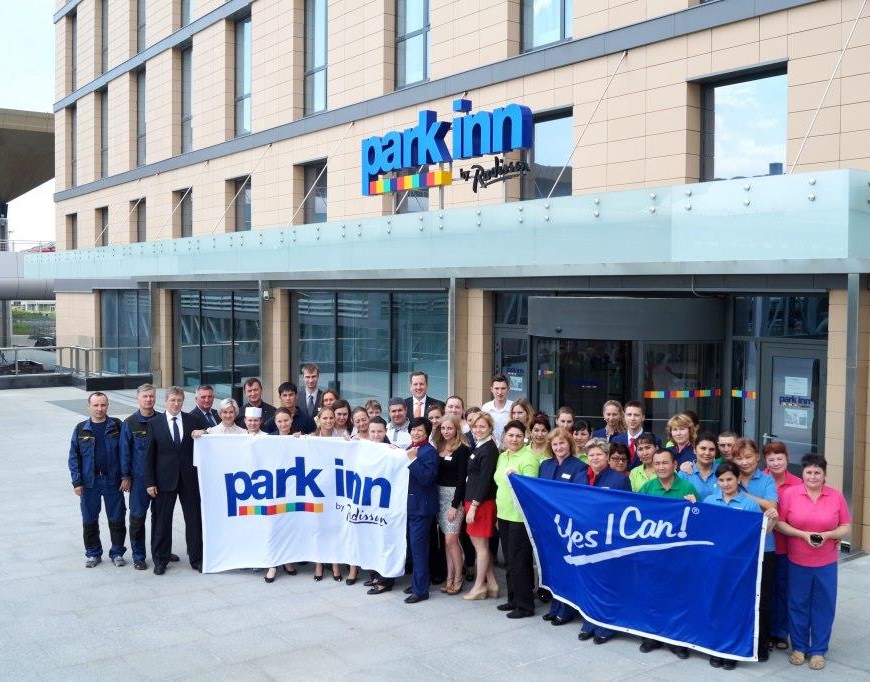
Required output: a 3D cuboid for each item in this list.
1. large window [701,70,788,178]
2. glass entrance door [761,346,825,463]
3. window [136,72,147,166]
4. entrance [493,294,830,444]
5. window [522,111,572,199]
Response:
[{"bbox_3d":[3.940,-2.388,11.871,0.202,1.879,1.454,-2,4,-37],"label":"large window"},{"bbox_3d":[4.355,1.192,11.385,0.111,2.202,0.949,-2,4,-37],"label":"glass entrance door"},{"bbox_3d":[-8.835,-6.797,28.694,0.202,2.949,1.515,-2,4,-37],"label":"window"},{"bbox_3d":[2.327,0.778,12.966,1.566,2.828,6.111,-2,4,-37],"label":"entrance"},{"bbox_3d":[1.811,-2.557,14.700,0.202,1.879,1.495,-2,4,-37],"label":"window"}]

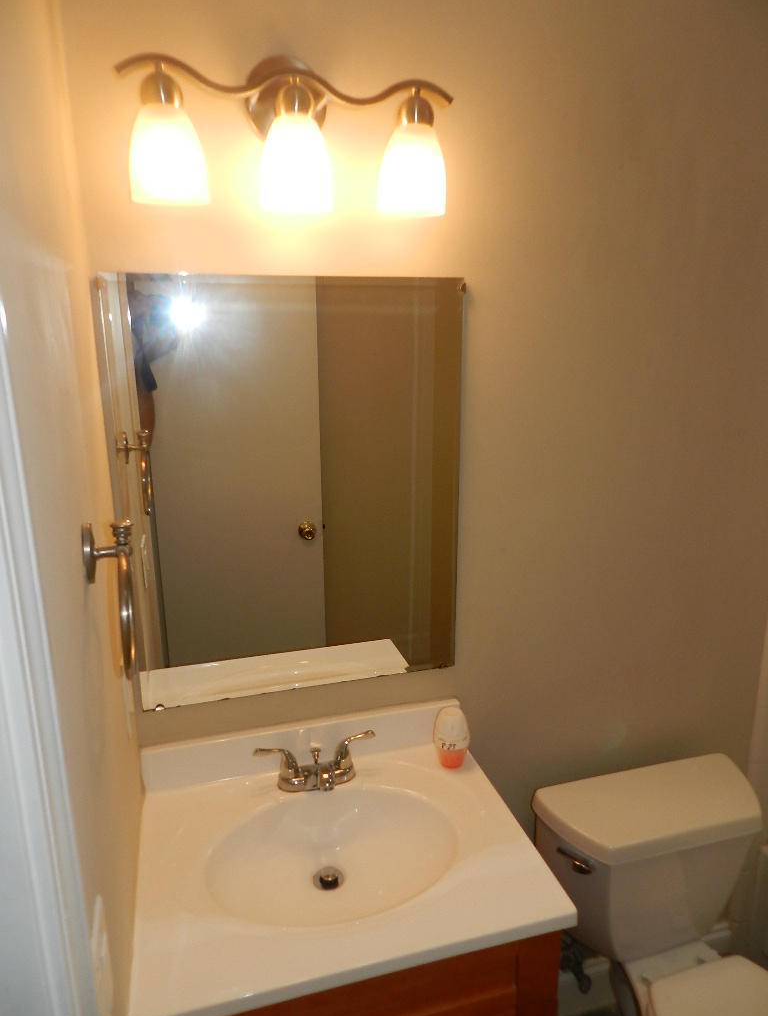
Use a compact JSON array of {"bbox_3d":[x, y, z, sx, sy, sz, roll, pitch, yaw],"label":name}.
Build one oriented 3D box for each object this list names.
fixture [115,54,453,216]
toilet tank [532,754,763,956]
[{"bbox_3d":[-0.134,-0.566,1.008,0.485,0.231,0.158,-4,15,-15],"label":"fixture"},{"bbox_3d":[0.605,0.804,1.531,0.505,0.333,0.212,-4,15,-15],"label":"toilet tank"}]

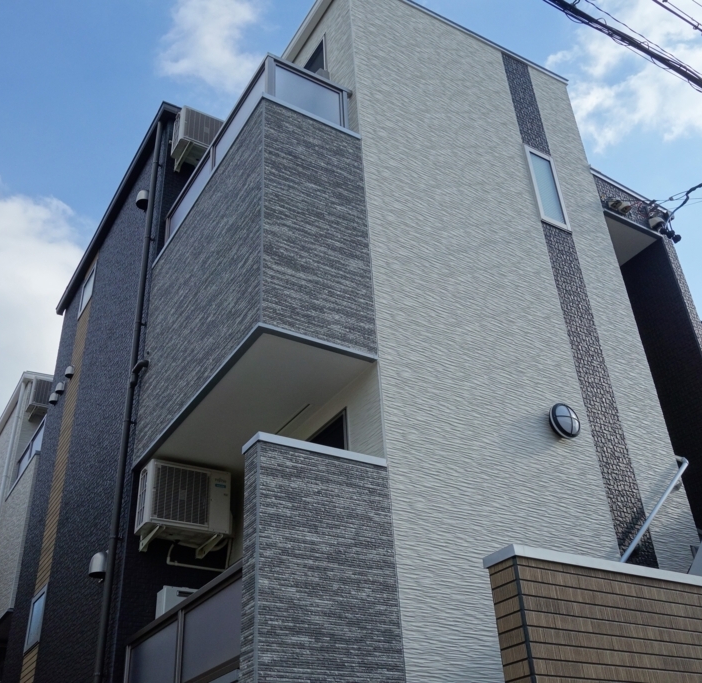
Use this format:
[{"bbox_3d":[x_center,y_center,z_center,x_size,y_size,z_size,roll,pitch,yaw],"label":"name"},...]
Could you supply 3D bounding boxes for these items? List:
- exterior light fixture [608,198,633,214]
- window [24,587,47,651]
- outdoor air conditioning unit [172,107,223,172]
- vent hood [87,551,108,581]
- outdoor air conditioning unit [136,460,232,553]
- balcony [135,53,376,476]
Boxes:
[{"bbox_3d":[2.720,-1.361,8.044,0.290,0.115,0.090,16,-38,-28],"label":"exterior light fixture"},{"bbox_3d":[-3.211,2.853,8.166,0.080,0.563,0.687,16,-38,-28],"label":"window"},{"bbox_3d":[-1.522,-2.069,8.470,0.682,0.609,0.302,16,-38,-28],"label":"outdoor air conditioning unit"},{"bbox_3d":[-2.042,1.790,6.421,0.115,0.180,0.170,16,-38,-28],"label":"vent hood"},{"bbox_3d":[-1.295,1.305,6.239,0.682,0.579,0.302,16,-38,-28],"label":"outdoor air conditioning unit"},{"bbox_3d":[-0.855,-0.500,6.478,0.876,2.621,2.316,16,-38,-28],"label":"balcony"}]

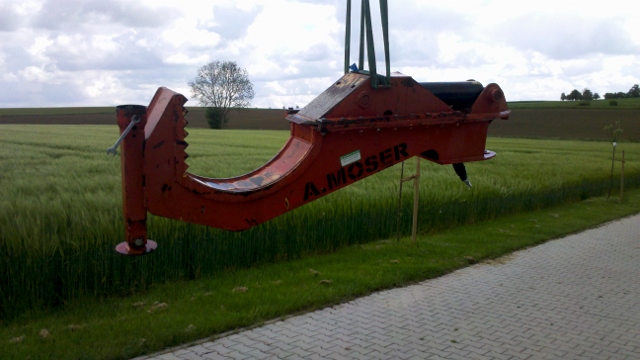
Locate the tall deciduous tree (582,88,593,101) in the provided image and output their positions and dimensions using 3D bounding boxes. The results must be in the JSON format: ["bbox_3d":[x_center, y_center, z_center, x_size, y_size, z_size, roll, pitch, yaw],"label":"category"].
[{"bbox_3d":[226.360,-72.216,430.000,8.800,10.300,8.800,4,6,27],"label":"tall deciduous tree"}]

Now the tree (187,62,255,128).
[{"bbox_3d":[-15.478,-13.435,80.000,10.300,10.800,10.000,0,5,-11],"label":"tree"}]

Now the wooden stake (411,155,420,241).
[{"bbox_3d":[1.767,0.351,9.400,0.070,1.620,0.070,3,5,11],"label":"wooden stake"}]

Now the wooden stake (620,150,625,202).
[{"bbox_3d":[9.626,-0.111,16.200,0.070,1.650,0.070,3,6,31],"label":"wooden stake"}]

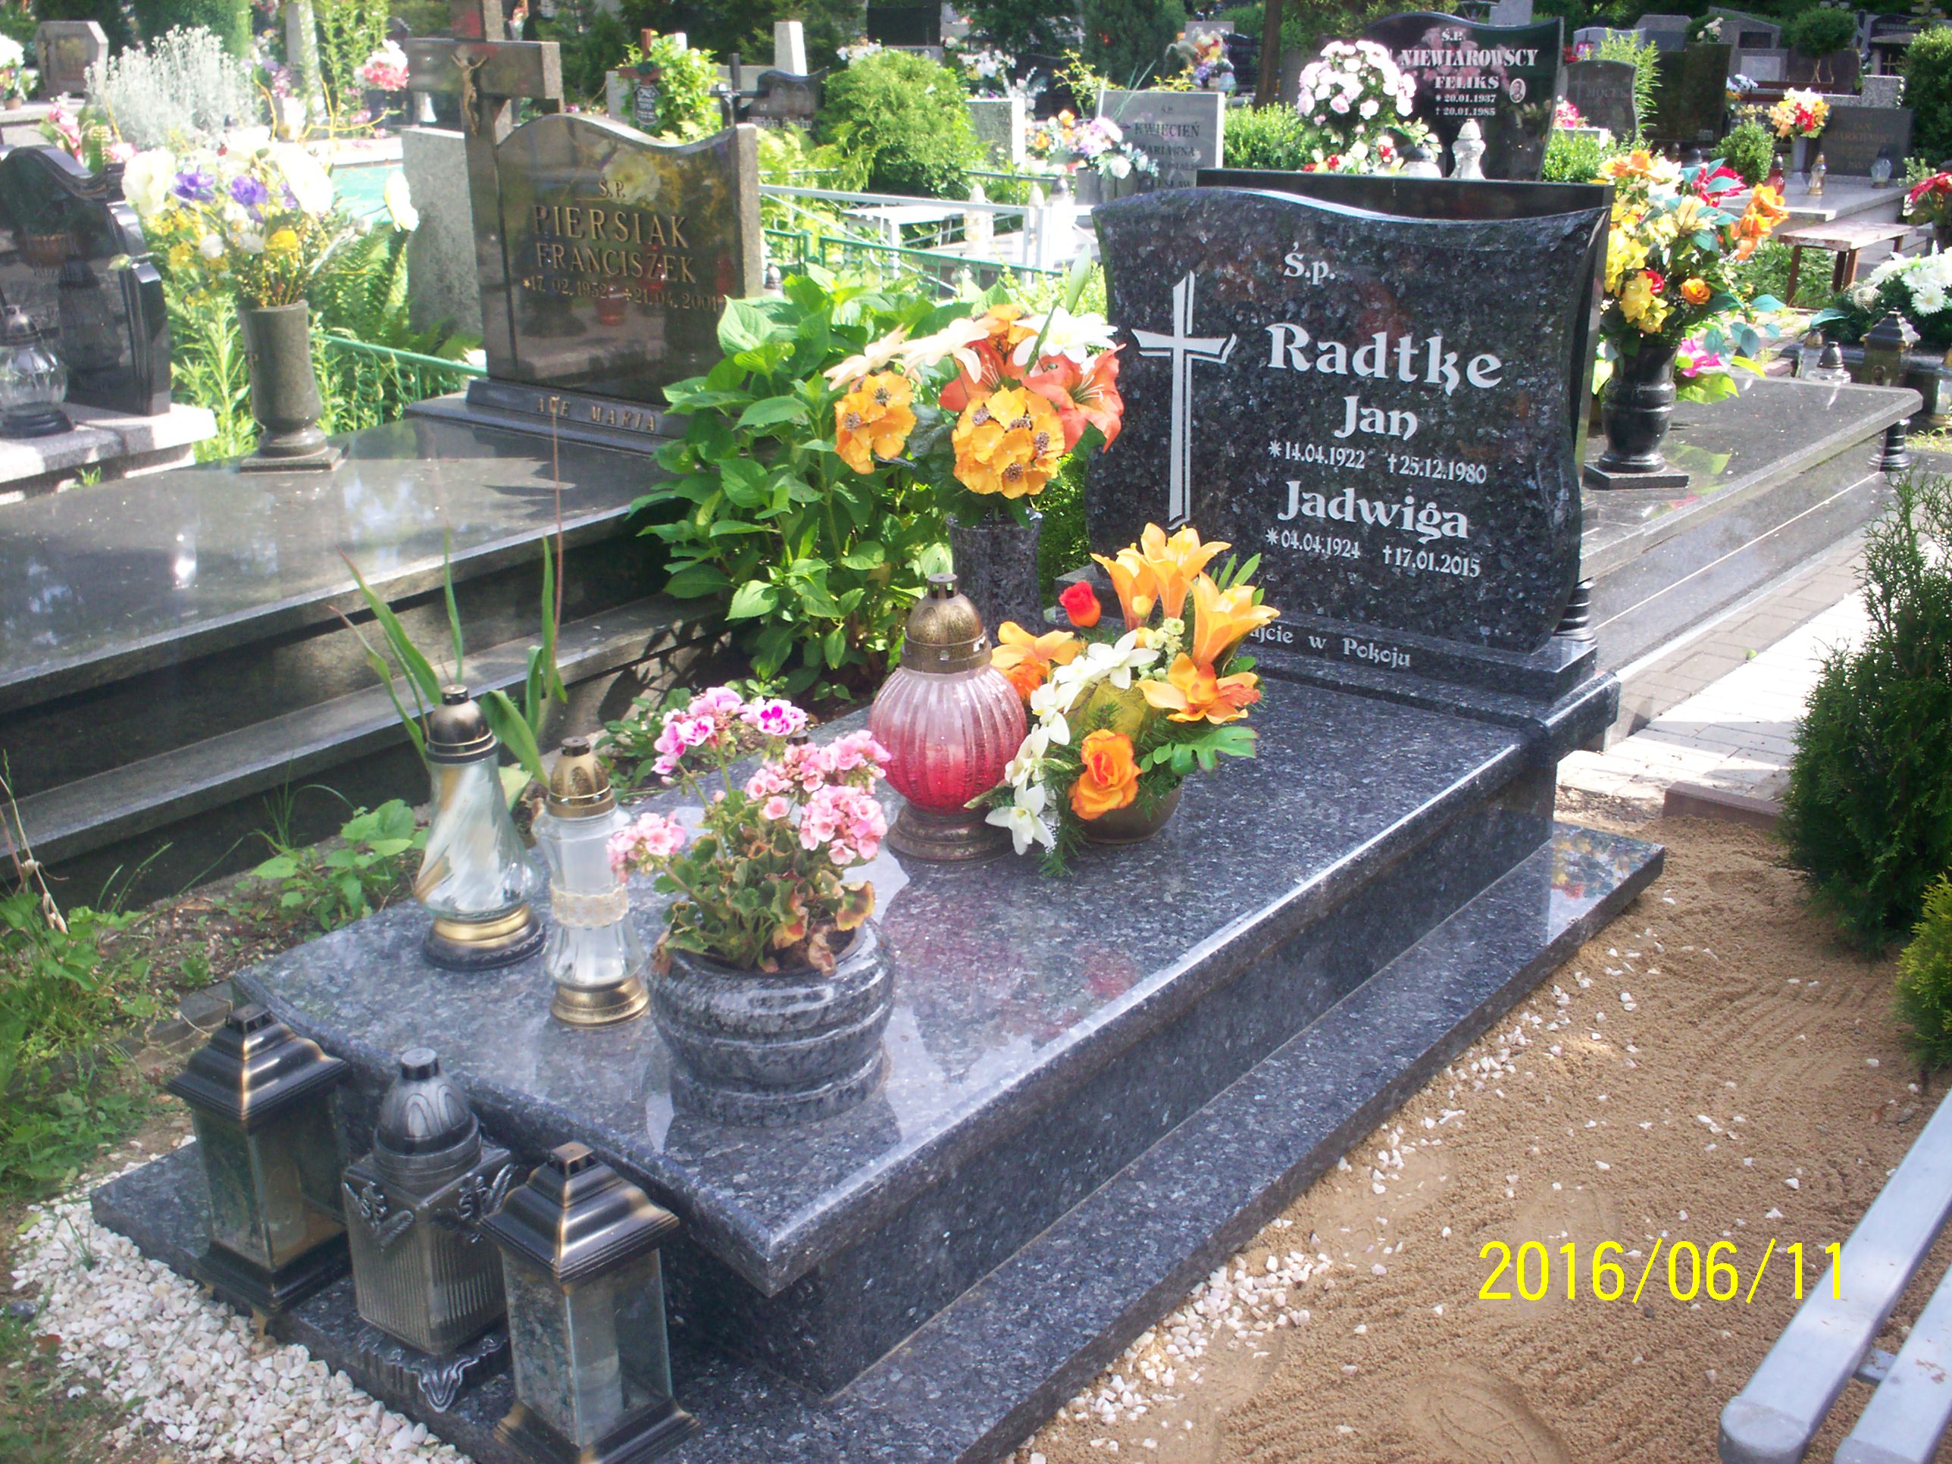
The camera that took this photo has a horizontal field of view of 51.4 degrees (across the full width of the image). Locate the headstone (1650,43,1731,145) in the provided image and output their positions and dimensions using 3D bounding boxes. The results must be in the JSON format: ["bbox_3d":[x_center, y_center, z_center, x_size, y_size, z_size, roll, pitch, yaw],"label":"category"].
[{"bbox_3d":[4.495,-4.019,12.800,0.480,0.630,0.100,15,25,36],"label":"headstone"}]

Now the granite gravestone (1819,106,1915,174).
[{"bbox_3d":[5.142,-3.404,11.741,0.450,0.390,0.090,15,25,36],"label":"granite gravestone"}]

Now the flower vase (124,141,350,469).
[{"bbox_3d":[-1.378,-0.809,3.824,0.440,0.580,0.380,15,26,36],"label":"flower vase"}]

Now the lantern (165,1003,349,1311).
[{"bbox_3d":[-0.698,0.411,2.015,0.127,0.300,0.127,15,26,36],"label":"lantern"}]

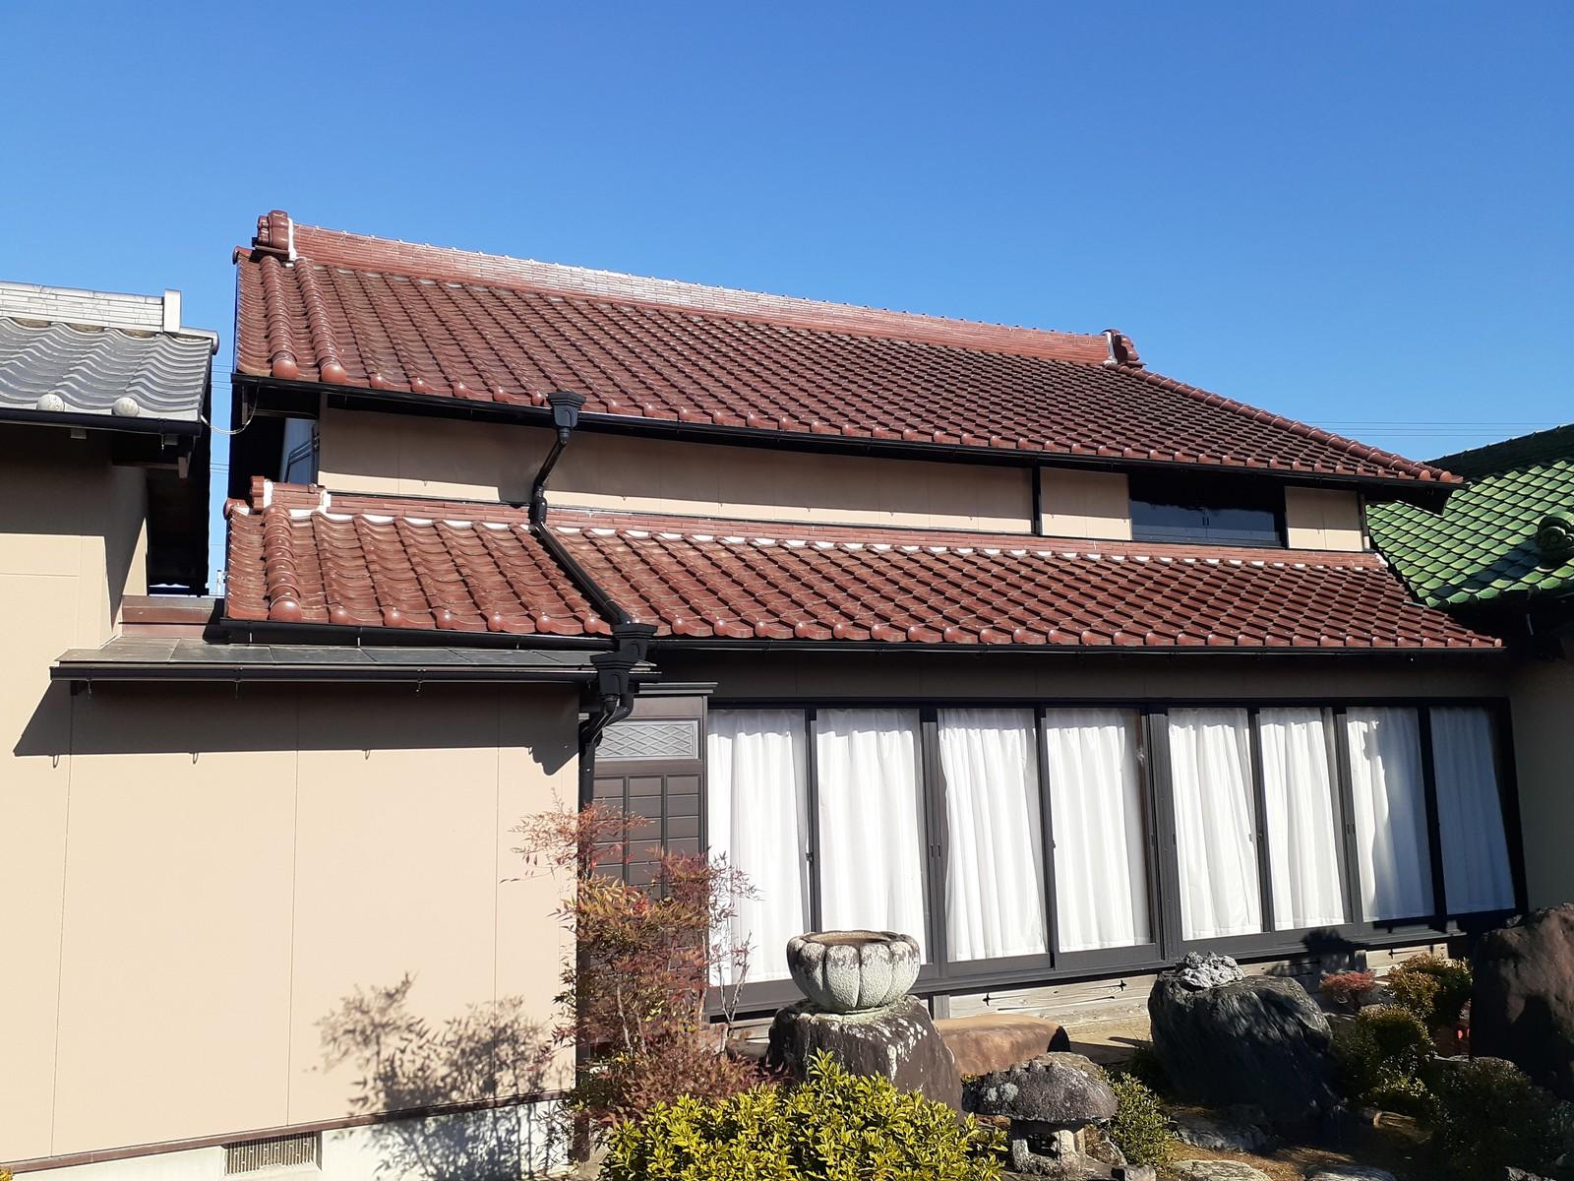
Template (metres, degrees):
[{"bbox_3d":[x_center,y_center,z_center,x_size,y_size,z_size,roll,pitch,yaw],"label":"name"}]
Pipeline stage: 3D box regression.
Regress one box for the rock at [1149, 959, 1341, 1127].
[{"bbox_3d":[2.572,2.543,6.950,1.050,0.710,0.800,-4,-7,19],"label":"rock"}]

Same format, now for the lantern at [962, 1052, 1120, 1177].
[{"bbox_3d":[1.100,2.263,5.320,0.650,0.500,0.600,-1,-7,0],"label":"lantern"}]

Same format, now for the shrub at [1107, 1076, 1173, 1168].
[{"bbox_3d":[1.616,2.400,5.650,0.330,0.430,0.330,2,-8,-22],"label":"shrub"}]

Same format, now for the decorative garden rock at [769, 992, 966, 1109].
[{"bbox_3d":[0.389,2.369,6.120,0.940,0.700,0.750,2,-8,-22],"label":"decorative garden rock"}]

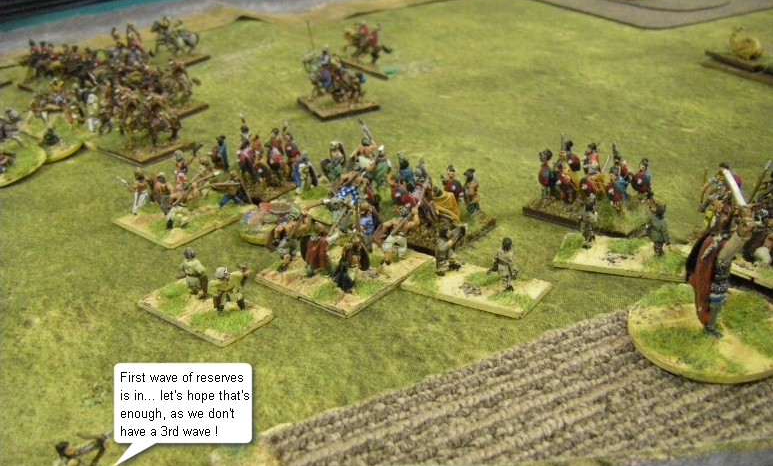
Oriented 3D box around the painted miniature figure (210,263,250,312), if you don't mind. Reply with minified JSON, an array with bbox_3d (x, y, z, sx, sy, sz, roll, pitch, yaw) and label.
[{"bbox_3d":[-0.046,0.015,0.249,0.009,0.014,0.008,-27,33,-38],"label":"painted miniature figure"}]

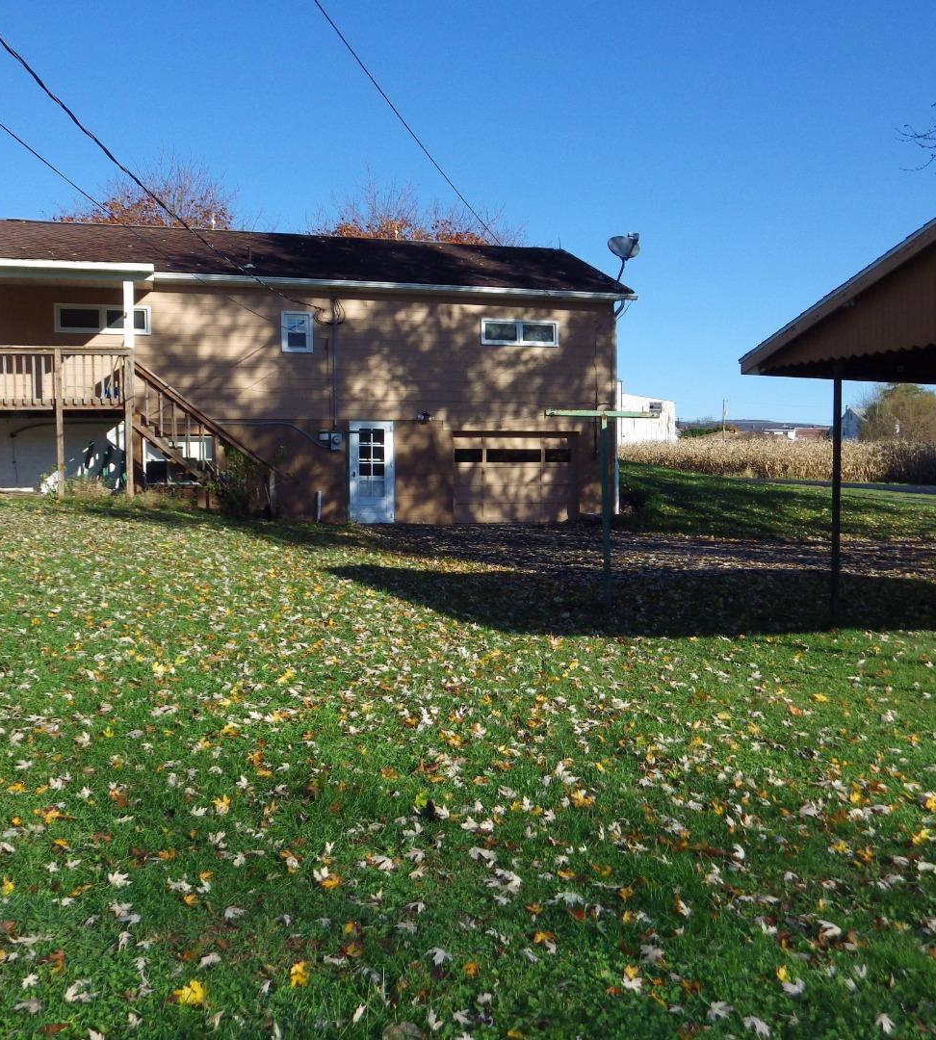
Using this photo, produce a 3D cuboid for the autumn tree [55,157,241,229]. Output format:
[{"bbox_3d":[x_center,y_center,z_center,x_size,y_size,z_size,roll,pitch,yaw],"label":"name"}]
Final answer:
[{"bbox_3d":[-9.993,-6.738,34.280,8.500,9.402,8.500,-1,3,-17],"label":"autumn tree"}]

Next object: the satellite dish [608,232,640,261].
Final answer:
[{"bbox_3d":[3.396,-5.943,23.548,0.740,0.600,0.480,-2,4,-30],"label":"satellite dish"}]

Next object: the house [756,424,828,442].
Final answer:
[{"bbox_3d":[62.785,-15.880,210.000,14.000,5.469,9.000,0,3,6],"label":"house"}]

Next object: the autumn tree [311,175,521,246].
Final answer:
[{"bbox_3d":[-1.734,-6.955,36.793,8.500,9.411,8.500,-1,3,-17],"label":"autumn tree"}]

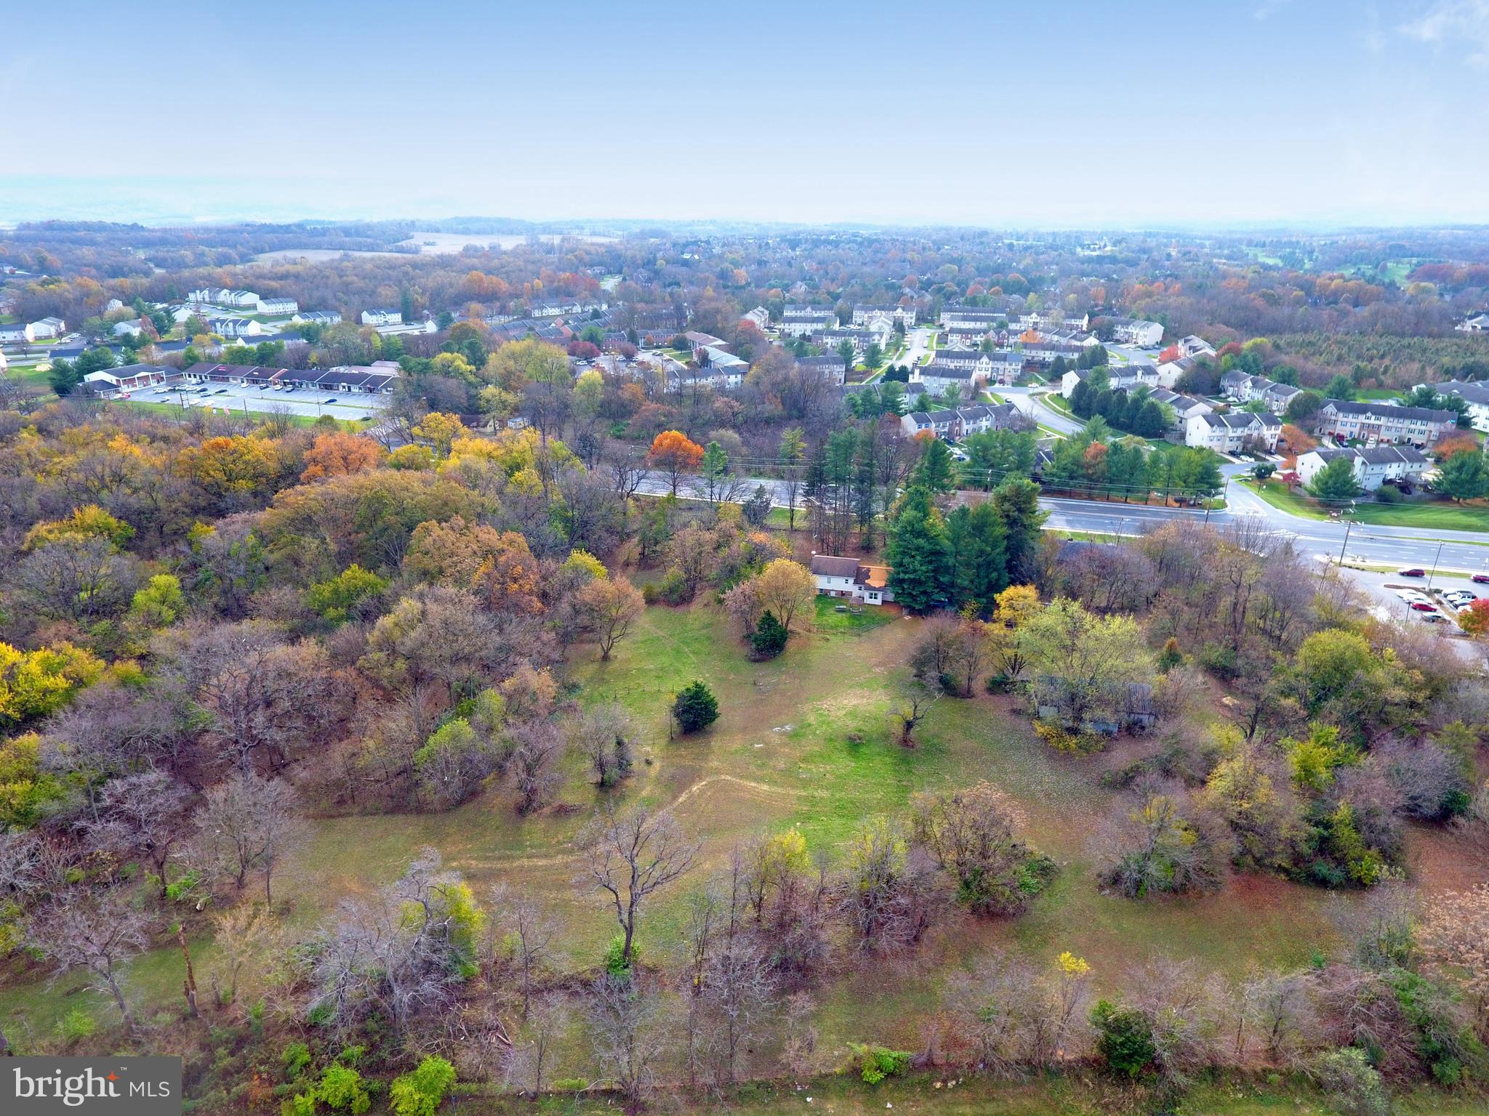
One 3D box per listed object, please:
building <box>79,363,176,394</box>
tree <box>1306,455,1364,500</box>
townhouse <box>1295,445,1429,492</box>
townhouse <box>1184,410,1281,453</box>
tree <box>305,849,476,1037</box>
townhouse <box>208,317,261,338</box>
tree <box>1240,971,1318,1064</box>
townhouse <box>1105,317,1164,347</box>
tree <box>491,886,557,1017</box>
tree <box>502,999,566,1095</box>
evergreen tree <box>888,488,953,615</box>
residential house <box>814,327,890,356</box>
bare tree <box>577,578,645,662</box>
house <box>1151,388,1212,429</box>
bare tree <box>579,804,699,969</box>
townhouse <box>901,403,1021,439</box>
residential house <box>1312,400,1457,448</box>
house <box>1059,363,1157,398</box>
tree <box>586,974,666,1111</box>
[{"bbox_3d":[-285.970,-84.200,398.860,23.500,8.000,24.500,6,22,14],"label":"building"},{"bbox_3d":[154.920,-21.180,225.900,12.140,10.740,12.140,15,26,33],"label":"tree"},{"bbox_3d":[172.770,-24.660,240.480,30.500,10.600,11.000,-4,22,-11],"label":"townhouse"},{"bbox_3d":[157.690,-40.830,277.320,24.350,10.890,10.990,-2,22,-5],"label":"townhouse"},{"bbox_3d":[-30.600,34.500,75.630,13.460,17.600,10.680,-11,24,-26],"label":"tree"},{"bbox_3d":[-263.830,-119.490,445.670,20.820,8.600,10.500,0,21,0],"label":"townhouse"},{"bbox_3d":[48.430,41.570,77.460,6.980,10.110,6.630,0,21,0],"label":"tree"},{"bbox_3d":[213.872,-124.176,468.756,8.900,11.500,38.000,-3,22,-8],"label":"townhouse"},{"bbox_3d":[-20.980,37.520,81.110,6.130,14.990,5.820,0,21,0],"label":"tree"},{"bbox_3d":[-18.233,43.146,75.226,5.700,10.800,5.700,0,21,0],"label":"tree"},{"bbox_3d":[33.779,-2.020,167.007,12.500,24.000,12.500,0,21,0],"label":"evergreen tree"},{"bbox_3d":[57.544,-119.333,468.729,38.000,10.500,10.000,7,22,16],"label":"residential house"},{"bbox_3d":[-23.710,11.010,149.420,11.480,14.560,10.910,0,21,0],"label":"bare tree"},{"bbox_3d":[151.117,-51.644,299.253,9.300,10.000,21.500,-4,22,-11],"label":"house"},{"bbox_3d":[-9.950,31.920,81.420,11.000,18.200,10.380,-3,22,-8],"label":"bare tree"},{"bbox_3d":[75.680,-46.740,297.970,42.000,9.800,11.000,-8,23,-20],"label":"townhouse"},{"bbox_3d":[216.350,-45.700,290.530,36.330,11.310,10.920,16,27,35],"label":"residential house"},{"bbox_3d":[147.610,-70.890,346.860,36.230,11.480,10.640,-6,22,-14],"label":"house"},{"bbox_3d":[-9.510,39.420,69.180,6.180,13.140,6.090,-4,22,-10],"label":"tree"}]

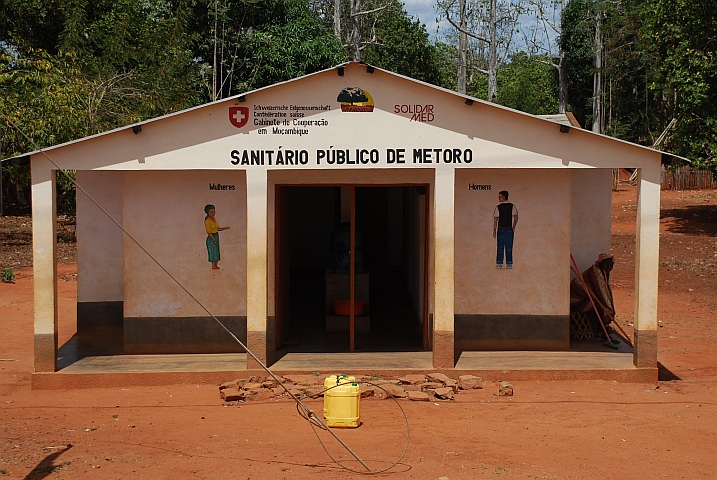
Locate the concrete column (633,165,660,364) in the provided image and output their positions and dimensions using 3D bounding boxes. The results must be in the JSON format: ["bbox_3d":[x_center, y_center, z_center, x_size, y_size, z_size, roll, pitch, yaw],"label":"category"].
[{"bbox_3d":[3.166,0.308,13.150,0.193,2.191,0.190,0,4,-1],"label":"concrete column"}]

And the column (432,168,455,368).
[{"bbox_3d":[0.934,0.309,13.080,0.199,2.176,0.190,0,4,-1],"label":"column"}]

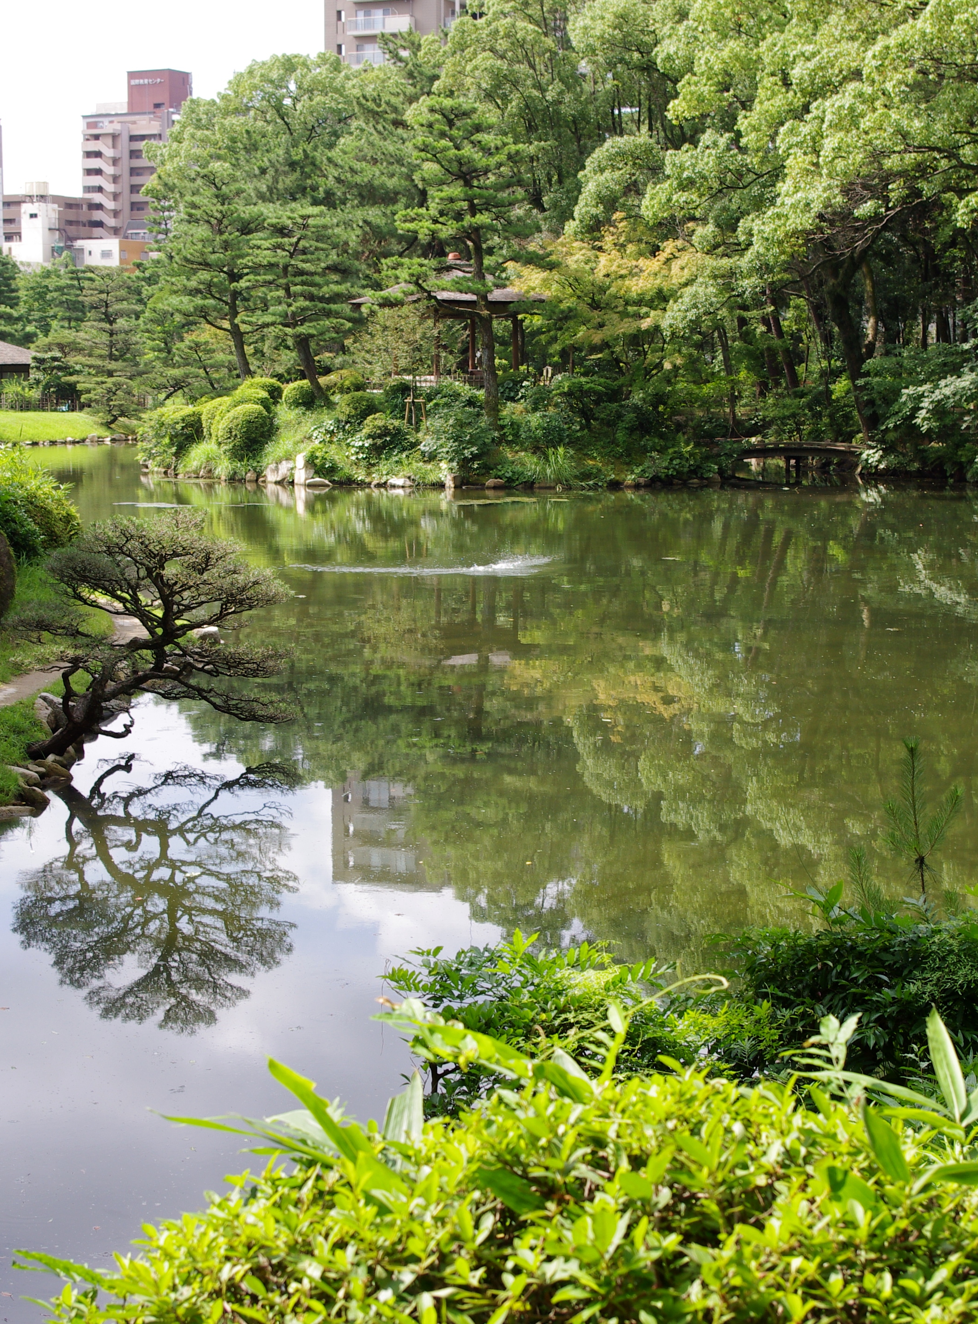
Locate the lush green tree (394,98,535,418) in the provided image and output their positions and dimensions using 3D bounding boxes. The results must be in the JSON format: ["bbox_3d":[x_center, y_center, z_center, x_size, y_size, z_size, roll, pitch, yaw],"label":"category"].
[{"bbox_3d":[-0.664,-10.993,63.915,3.771,9.045,3.800,0,7,0],"label":"lush green tree"}]

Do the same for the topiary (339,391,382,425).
[{"bbox_3d":[-3.640,-7.214,65.800,1.250,1.000,1.200,0,7,-3],"label":"topiary"}]

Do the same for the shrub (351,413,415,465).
[{"bbox_3d":[-2.857,-6.098,63.600,1.720,1.400,1.600,0,7,-3],"label":"shrub"}]

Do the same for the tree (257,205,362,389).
[{"bbox_3d":[-5.137,-10.327,66.624,2.993,5.475,3.000,0,7,0],"label":"tree"}]

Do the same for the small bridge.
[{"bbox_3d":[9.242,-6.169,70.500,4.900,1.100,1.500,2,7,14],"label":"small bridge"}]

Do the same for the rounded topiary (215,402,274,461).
[{"bbox_3d":[-6.949,-6.530,65.800,1.650,1.680,1.600,-1,7,-6],"label":"rounded topiary"}]

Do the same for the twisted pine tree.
[{"bbox_3d":[-2.797,-0.203,19.538,2.175,2.045,2.100,-1,8,-8],"label":"twisted pine tree"}]

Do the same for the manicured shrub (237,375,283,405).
[{"bbox_3d":[-6.717,-7.927,68.147,1.325,0.999,1.350,0,7,0],"label":"manicured shrub"}]

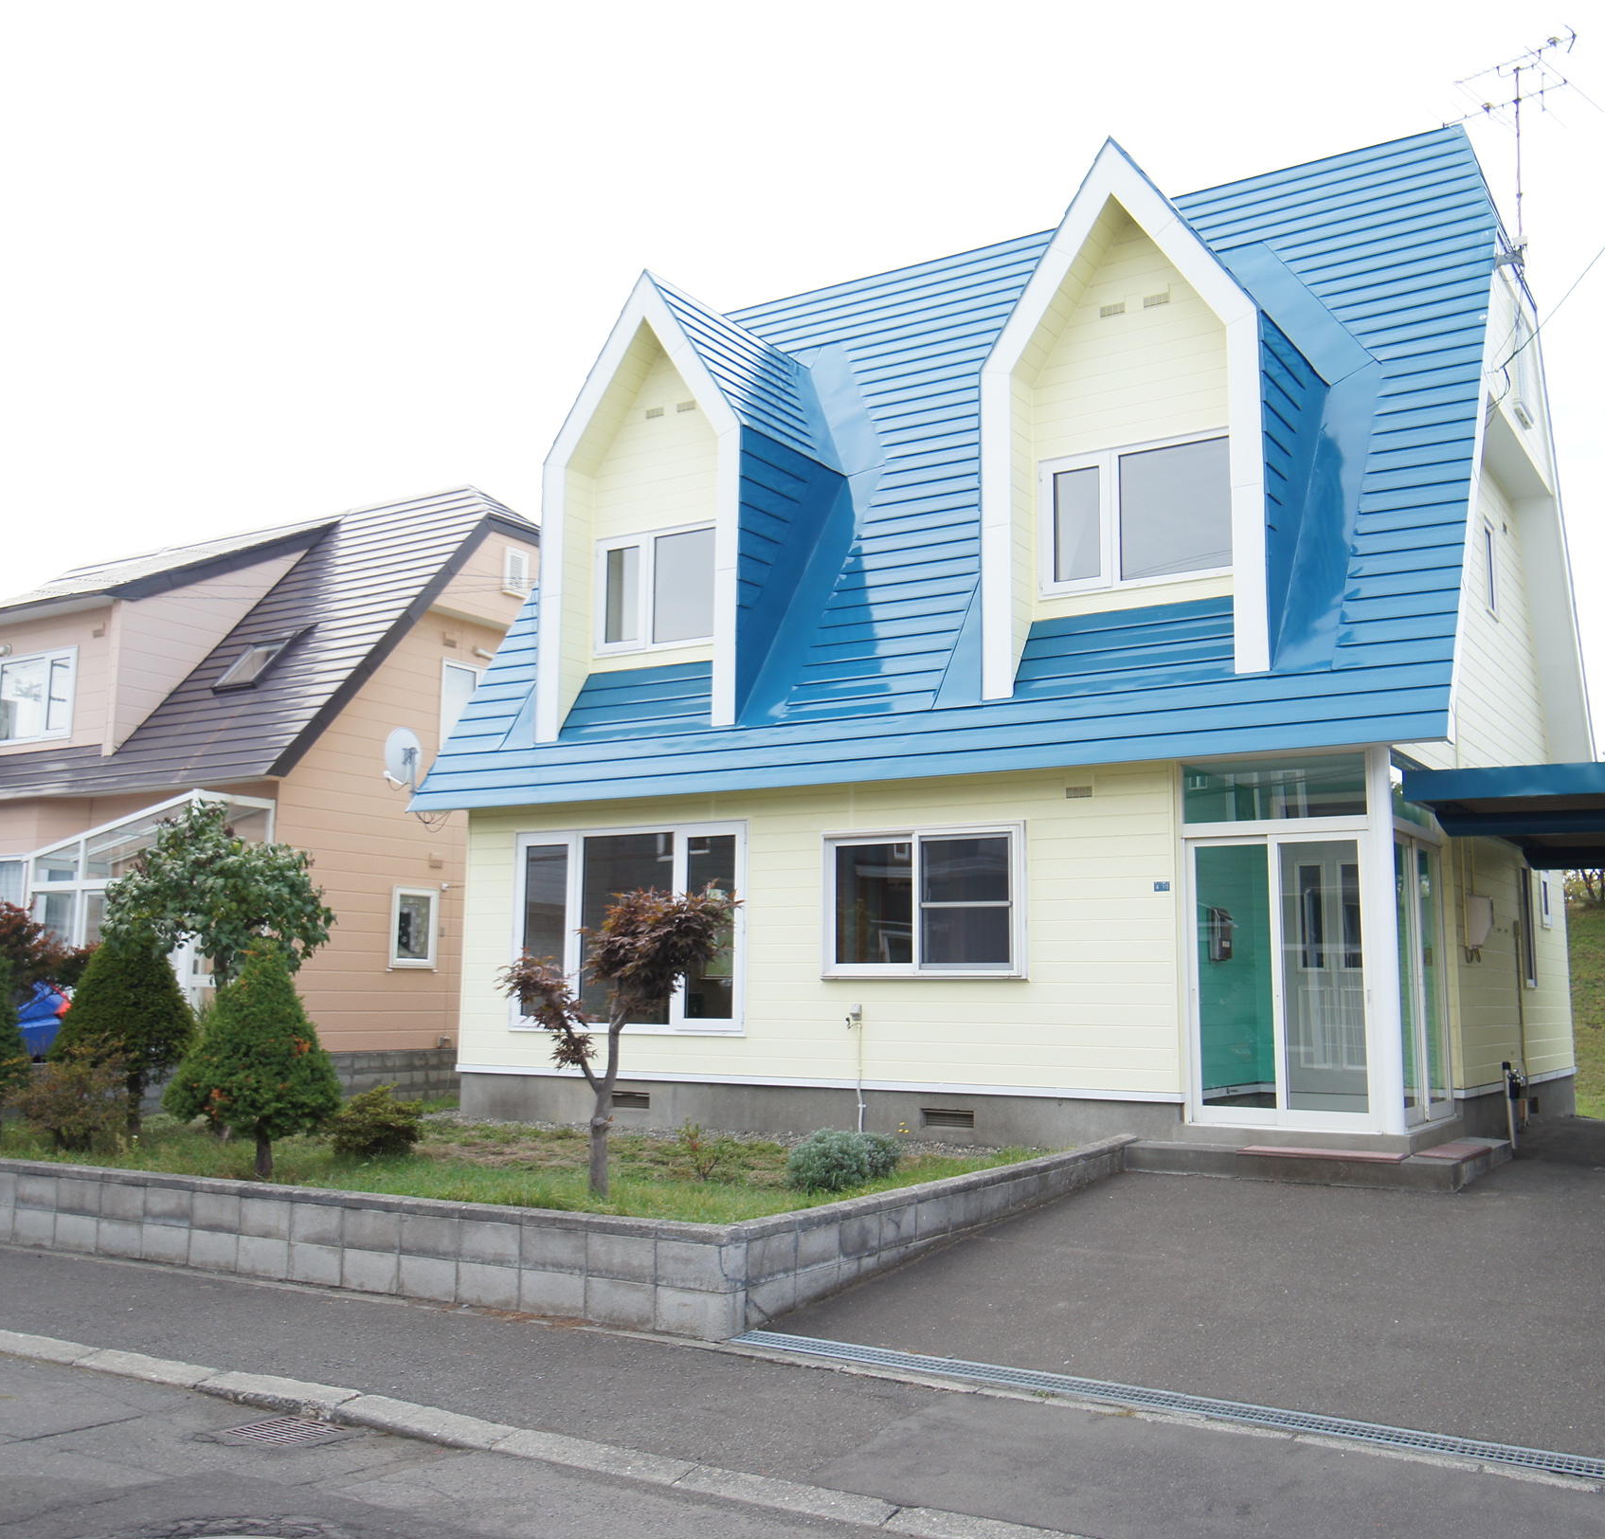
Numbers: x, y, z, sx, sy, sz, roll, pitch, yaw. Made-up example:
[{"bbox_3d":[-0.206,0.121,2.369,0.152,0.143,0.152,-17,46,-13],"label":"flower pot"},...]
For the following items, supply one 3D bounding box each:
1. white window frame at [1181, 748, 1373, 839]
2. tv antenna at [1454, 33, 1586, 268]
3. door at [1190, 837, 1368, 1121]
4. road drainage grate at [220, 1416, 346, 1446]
[{"bbox_3d":[3.375,0.180,11.487,1.330,0.560,0.100,-4,-9,32],"label":"white window frame"},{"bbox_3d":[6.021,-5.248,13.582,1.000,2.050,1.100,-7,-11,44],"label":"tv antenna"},{"bbox_3d":[3.364,1.476,11.309,1.310,2.040,0.100,-4,-9,32],"label":"door"},{"bbox_3d":[-1.937,2.458,5.965,0.350,0.040,0.300,-4,-9,32],"label":"road drainage grate"}]

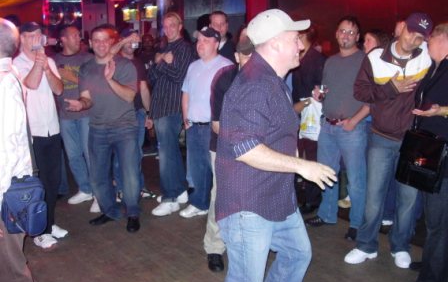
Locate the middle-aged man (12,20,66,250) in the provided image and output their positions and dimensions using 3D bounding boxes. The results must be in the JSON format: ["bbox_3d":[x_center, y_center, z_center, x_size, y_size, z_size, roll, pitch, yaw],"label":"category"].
[{"bbox_3d":[-1.436,-0.048,3.870,0.470,1.750,0.430,-11,16,-42],"label":"middle-aged man"}]

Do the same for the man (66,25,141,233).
[{"bbox_3d":[-1.012,-0.115,4.200,0.620,1.750,0.450,-1,12,-6],"label":"man"}]

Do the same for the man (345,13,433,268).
[{"bbox_3d":[1.175,0.010,3.514,0.620,1.780,0.420,2,12,11],"label":"man"}]

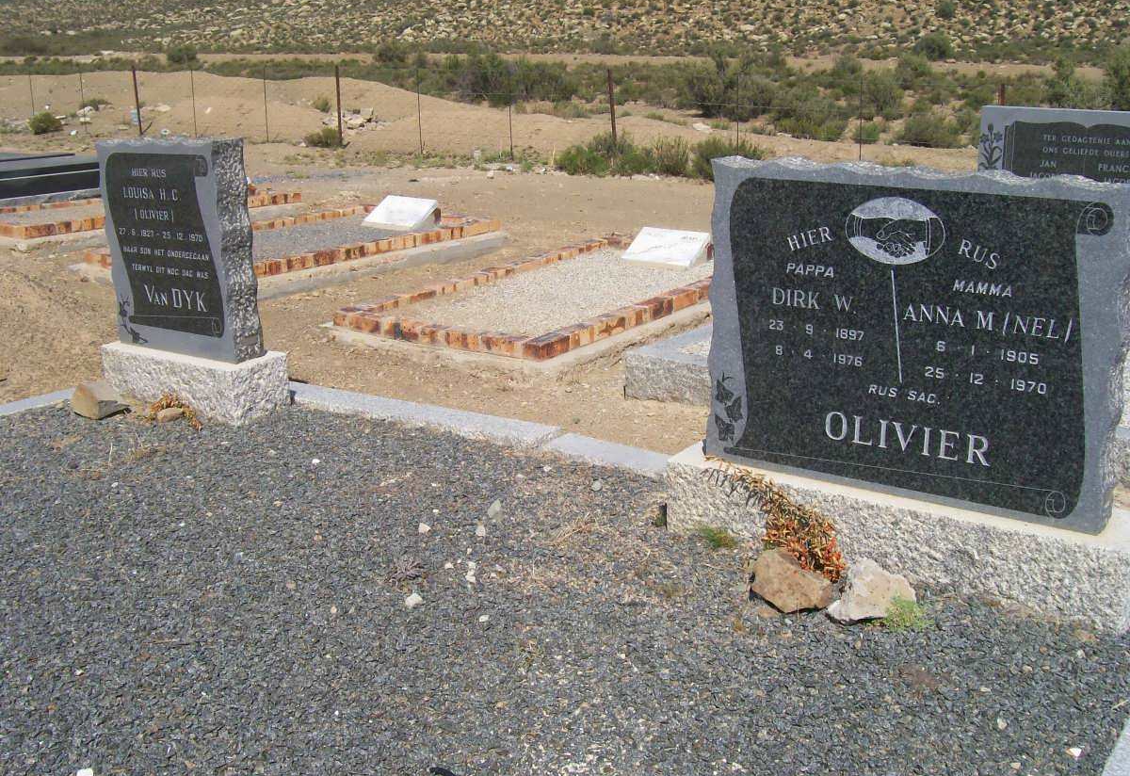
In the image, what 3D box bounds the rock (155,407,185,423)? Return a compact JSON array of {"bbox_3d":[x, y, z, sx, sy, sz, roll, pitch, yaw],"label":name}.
[{"bbox_3d":[-1.455,0.094,4.324,0.105,0.050,0.070,-6,17,-19],"label":"rock"}]

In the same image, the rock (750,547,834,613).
[{"bbox_3d":[0.561,0.464,2.866,0.185,0.120,0.130,3,17,11],"label":"rock"}]

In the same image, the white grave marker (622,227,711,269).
[{"bbox_3d":[0.622,-0.832,7.002,0.460,0.160,0.335,11,20,34],"label":"white grave marker"}]

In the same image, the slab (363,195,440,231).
[{"bbox_3d":[-1.149,-1.216,8.199,0.480,0.160,0.350,11,20,35],"label":"slab"}]

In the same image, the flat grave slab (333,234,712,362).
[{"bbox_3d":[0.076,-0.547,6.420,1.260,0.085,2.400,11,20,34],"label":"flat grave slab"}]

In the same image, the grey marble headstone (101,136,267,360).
[{"bbox_3d":[-1.441,-0.528,4.404,0.610,0.795,0.140,8,19,28],"label":"grey marble headstone"}]

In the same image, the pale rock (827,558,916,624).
[{"bbox_3d":[0.739,0.480,2.812,0.205,0.115,0.140,4,17,15],"label":"pale rock"}]

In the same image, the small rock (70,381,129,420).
[{"bbox_3d":[-1.757,0.042,4.426,0.180,0.100,0.140,10,20,33],"label":"small rock"}]

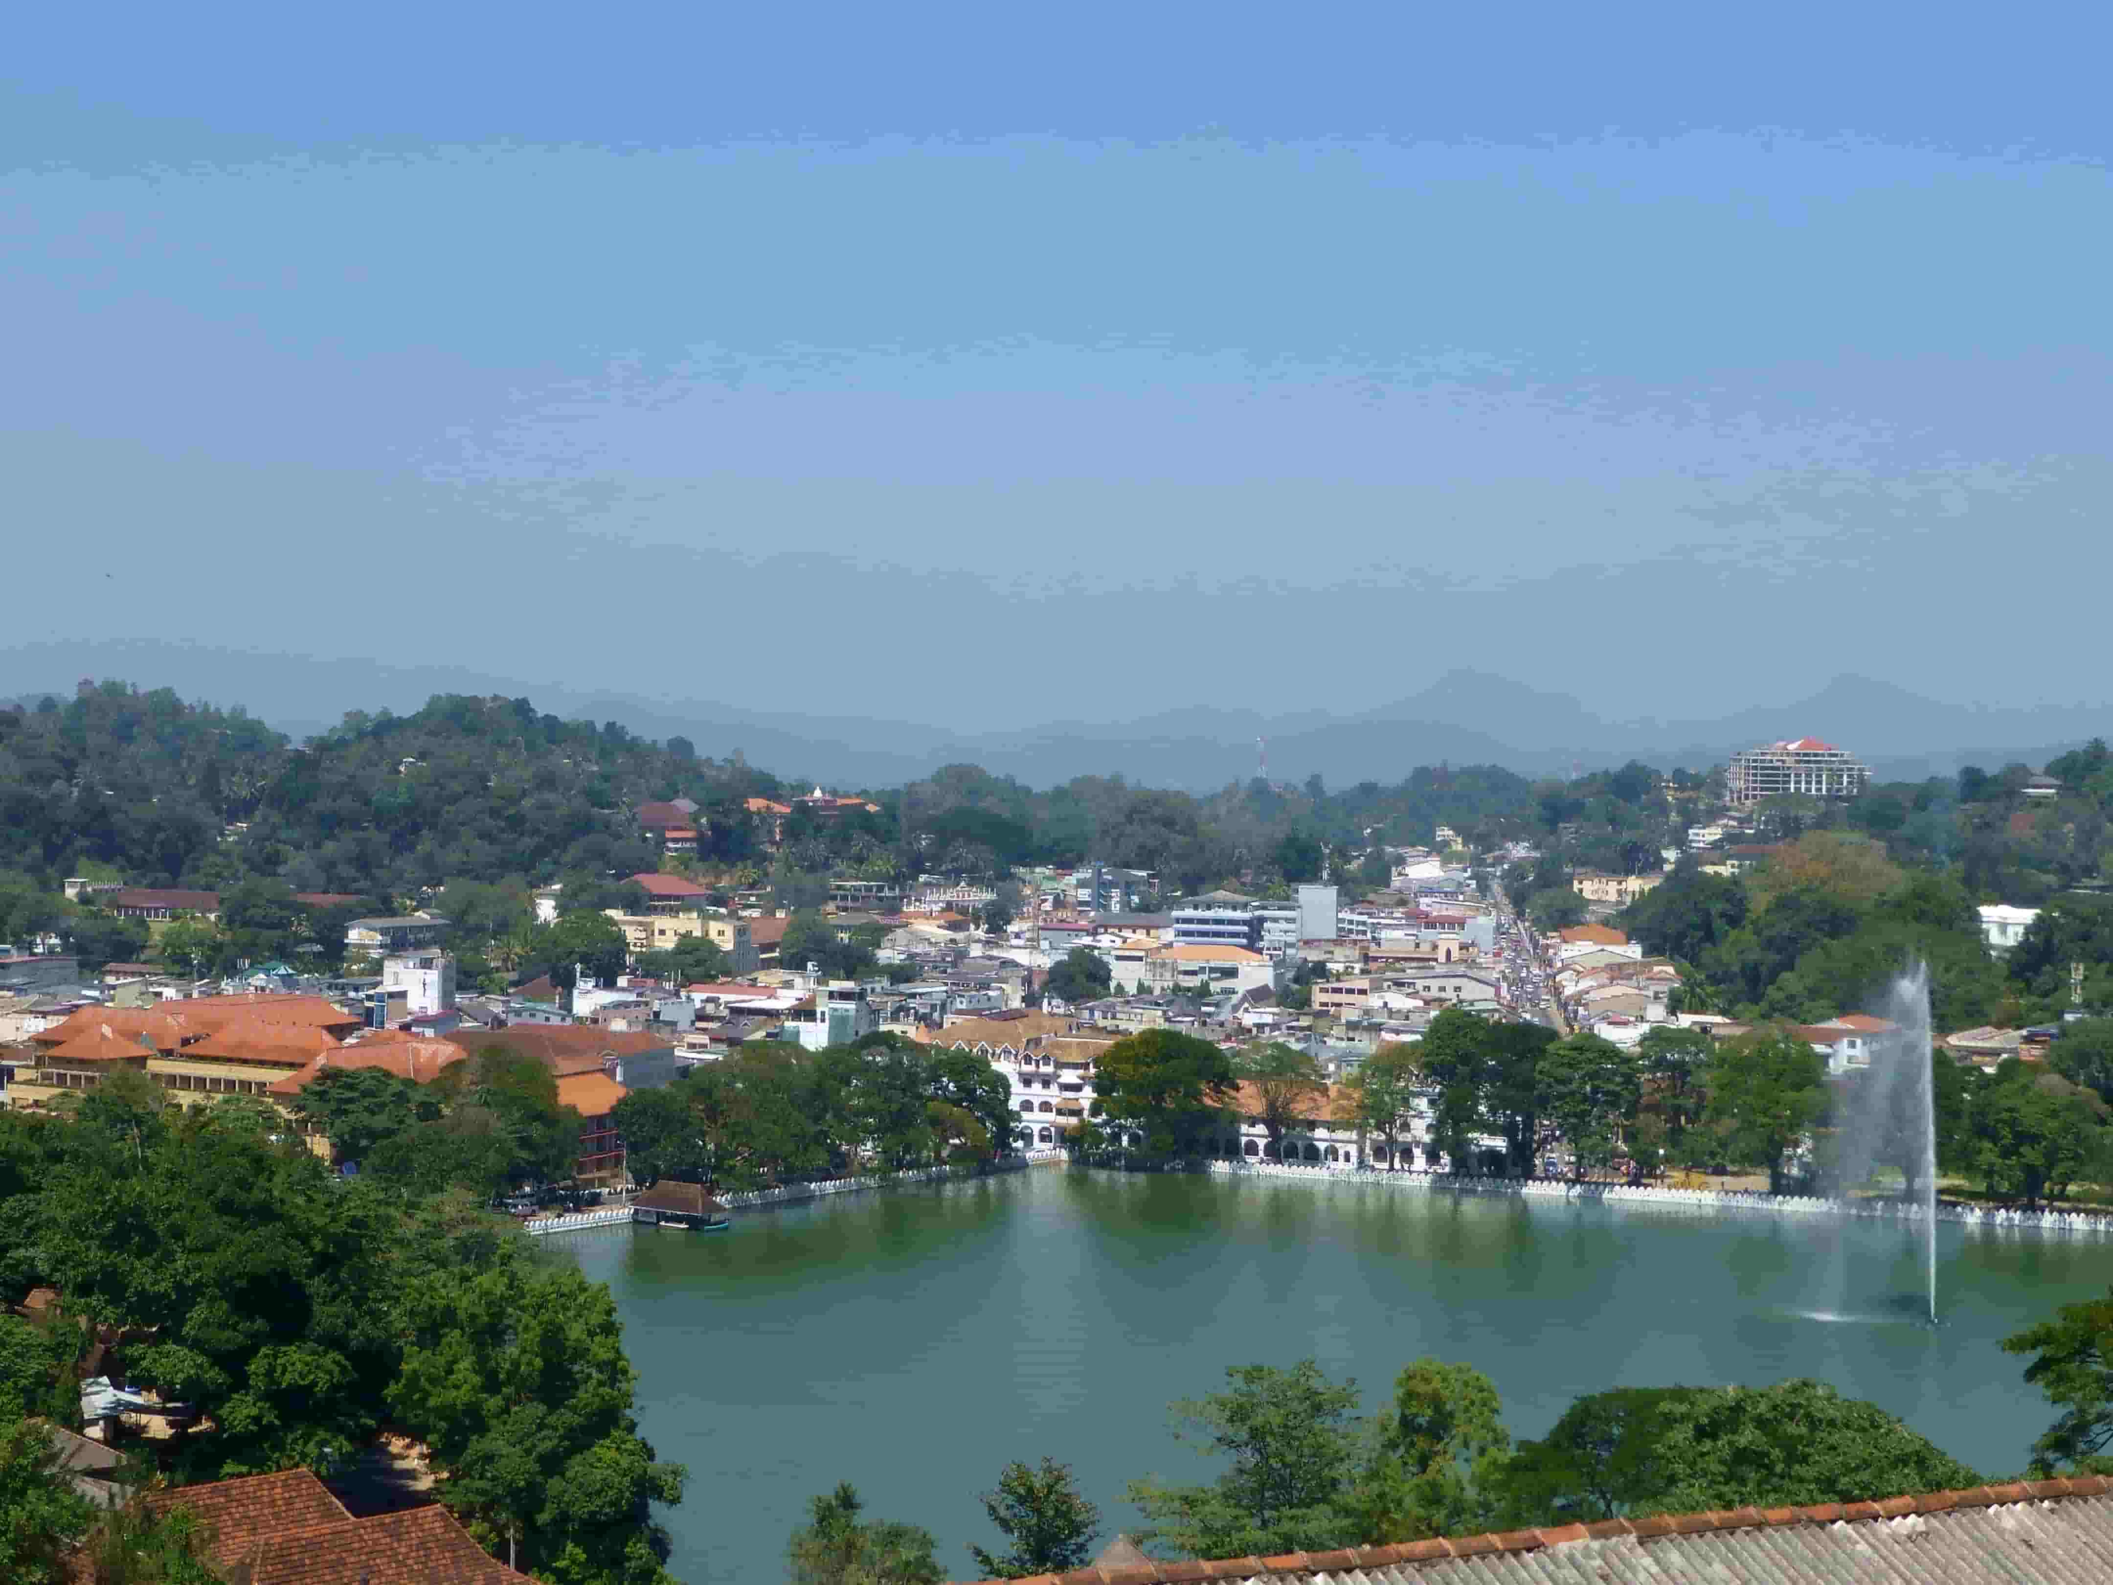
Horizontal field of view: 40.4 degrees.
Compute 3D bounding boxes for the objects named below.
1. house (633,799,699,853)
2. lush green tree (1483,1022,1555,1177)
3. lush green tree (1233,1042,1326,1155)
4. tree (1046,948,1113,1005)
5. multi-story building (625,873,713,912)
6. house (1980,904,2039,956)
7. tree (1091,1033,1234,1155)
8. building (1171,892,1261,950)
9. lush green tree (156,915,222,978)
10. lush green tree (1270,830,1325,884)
[{"bbox_3d":[-125.350,11.440,925.000,21.290,18.100,15.000,0,0,-7],"label":"house"},{"bbox_3d":[68.110,45.290,422.000,11.000,22.830,11.000,0,0,9],"label":"lush green tree"},{"bbox_3d":[33.870,46.790,436.000,14.300,18.060,14.000,0,0,4],"label":"lush green tree"},{"bbox_3d":[5.460,47.050,730.000,17.000,16.000,16.000,0,0,0],"label":"tree"},{"bbox_3d":[-107.950,28.080,800.000,24.860,11.510,15.000,0,0,-6],"label":"multi-story building"},{"bbox_3d":[177.470,25.700,535.000,9.800,9.850,8.500,0,0,34],"label":"house"},{"bbox_3d":[17.300,49.070,466.000,23.000,21.000,21.000,0,0,0],"label":"tree"},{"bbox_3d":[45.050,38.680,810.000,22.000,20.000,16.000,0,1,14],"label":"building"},{"bbox_3d":[-235.850,42.190,780.000,18.000,18.000,17.000,0,0,0],"label":"lush green tree"},{"bbox_3d":[82.610,22.560,980.000,18.040,18.610,17.000,0,0,5],"label":"lush green tree"}]

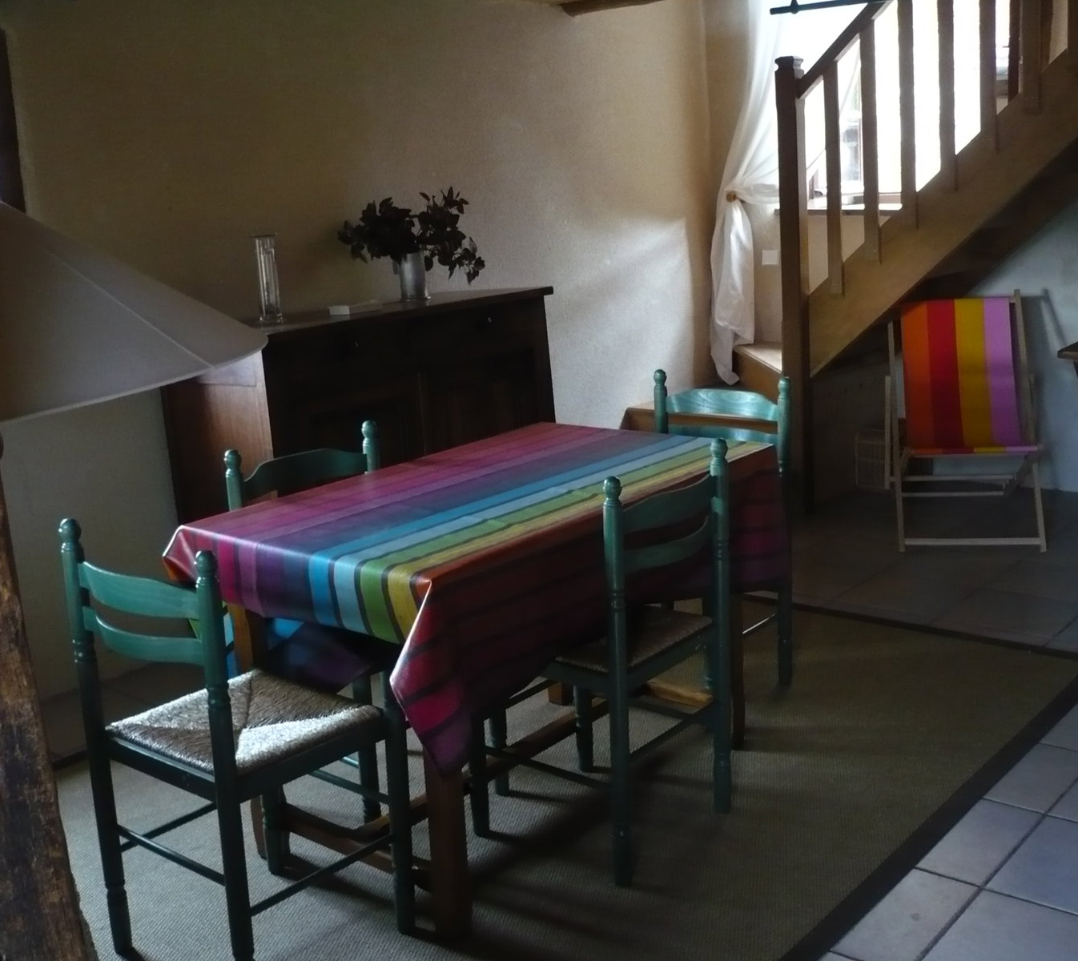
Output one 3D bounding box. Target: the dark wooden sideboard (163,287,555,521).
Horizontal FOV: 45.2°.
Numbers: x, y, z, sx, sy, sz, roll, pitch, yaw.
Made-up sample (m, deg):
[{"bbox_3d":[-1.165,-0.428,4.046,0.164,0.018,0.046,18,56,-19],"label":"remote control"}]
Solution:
[{"bbox_3d":[-0.535,-0.067,4.459,0.548,1.047,1.331,7,17,40],"label":"dark wooden sideboard"}]

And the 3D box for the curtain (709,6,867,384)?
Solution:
[{"bbox_3d":[1.101,-1.335,5.978,0.854,1.851,0.142,7,17,40],"label":"curtain"}]

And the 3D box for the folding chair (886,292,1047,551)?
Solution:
[{"bbox_3d":[1.659,-0.262,5.082,0.541,0.869,0.862,-1,13,13],"label":"folding chair"}]

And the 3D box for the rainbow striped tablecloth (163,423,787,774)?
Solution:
[{"bbox_3d":[-0.079,0.188,2.966,0.783,0.385,1.264,7,17,40],"label":"rainbow striped tablecloth"}]

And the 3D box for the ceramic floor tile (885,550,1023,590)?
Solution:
[{"bbox_3d":[1.458,0.315,4.587,0.356,0.012,0.356,7,17,40],"label":"ceramic floor tile"}]

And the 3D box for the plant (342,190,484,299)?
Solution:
[{"bbox_3d":[-0.448,-0.838,4.587,0.523,0.406,0.409,-5,13,-5],"label":"plant"}]

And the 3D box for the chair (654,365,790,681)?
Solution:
[{"bbox_3d":[0.398,0.170,3.546,0.427,0.872,0.434,7,17,40],"label":"chair"}]

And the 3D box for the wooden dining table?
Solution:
[{"bbox_3d":[-0.066,0.378,3.010,0.755,0.769,1.246,7,17,40],"label":"wooden dining table"}]

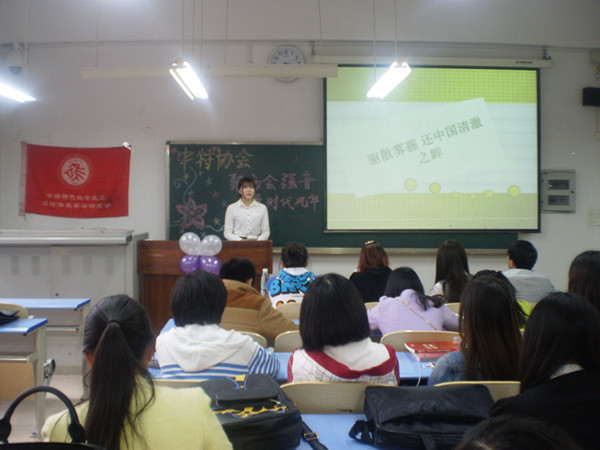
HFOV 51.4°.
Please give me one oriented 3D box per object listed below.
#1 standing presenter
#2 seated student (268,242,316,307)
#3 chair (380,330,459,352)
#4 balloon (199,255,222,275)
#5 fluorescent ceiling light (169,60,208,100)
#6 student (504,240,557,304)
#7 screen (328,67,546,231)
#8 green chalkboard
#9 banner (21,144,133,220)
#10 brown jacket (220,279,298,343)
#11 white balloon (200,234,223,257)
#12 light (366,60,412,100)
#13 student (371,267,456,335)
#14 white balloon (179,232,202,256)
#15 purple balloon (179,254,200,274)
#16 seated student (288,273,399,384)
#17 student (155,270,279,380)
[{"bbox_3d":[-0.517,0.347,6.150,0.470,1.620,0.300,0,2,-3],"label":"standing presenter"},{"bbox_3d":[-0.055,0.724,4.680,0.450,1.200,0.700,0,1,-3],"label":"seated student"},{"bbox_3d":[0.665,0.938,3.500,0.430,0.800,0.480,0,1,-3],"label":"chair"},{"bbox_3d":[-0.759,0.349,5.350,0.190,0.190,0.190,0,2,-3],"label":"balloon"},{"bbox_3d":[-0.843,-1.113,4.850,0.170,0.090,1.260,0,2,-3],"label":"fluorescent ceiling light"},{"bbox_3d":[1.471,0.706,4.300,0.460,1.230,0.680,0,2,-13],"label":"student"},{"bbox_3d":[1.497,-0.864,7.050,2.440,1.900,0.050,0,1,-3],"label":"screen"},{"bbox_3d":[0.498,-0.307,7.060,4.020,1.280,0.060,0,2,-3],"label":"green chalkboard"},{"bbox_3d":[-2.484,-0.493,6.920,1.210,0.840,0.030,0,1,-3],"label":"banner"},{"bbox_3d":[-0.280,0.577,3.580,0.540,0.600,0.450,0,1,3],"label":"brown jacket"},{"bbox_3d":[-0.744,0.174,5.260,0.185,0.185,0.185,0,1,-3],"label":"white balloon"},{"bbox_3d":[0.684,-1.113,4.850,0.170,0.090,1.260,0,2,-3],"label":"light"},{"bbox_3d":[0.629,0.781,3.660,0.510,1.110,0.720,0,1,-3],"label":"student"},{"bbox_3d":[-0.924,0.163,5.260,0.185,0.195,0.185,0,1,-3],"label":"white balloon"},{"bbox_3d":[-0.941,0.349,5.350,0.185,0.190,0.185,0,2,-3],"label":"purple balloon"},{"bbox_3d":[0.159,0.775,2.450,0.440,1.200,0.660,0,2,-3],"label":"seated student"},{"bbox_3d":[-0.328,0.763,2.630,0.480,1.170,0.700,0,1,-3],"label":"student"}]

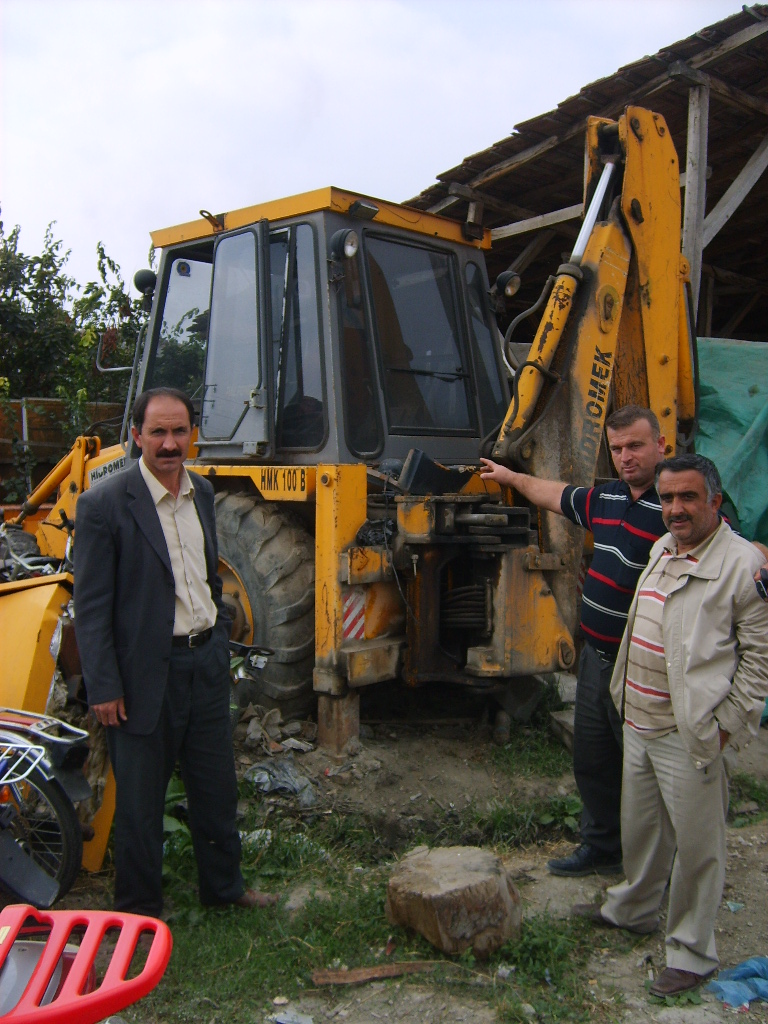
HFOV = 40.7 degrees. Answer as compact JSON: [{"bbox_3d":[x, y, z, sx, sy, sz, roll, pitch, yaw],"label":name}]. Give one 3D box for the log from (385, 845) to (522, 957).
[{"bbox_3d":[0.215,1.220,3.270,0.400,0.220,0.370,1,4,12],"label":"log"}]

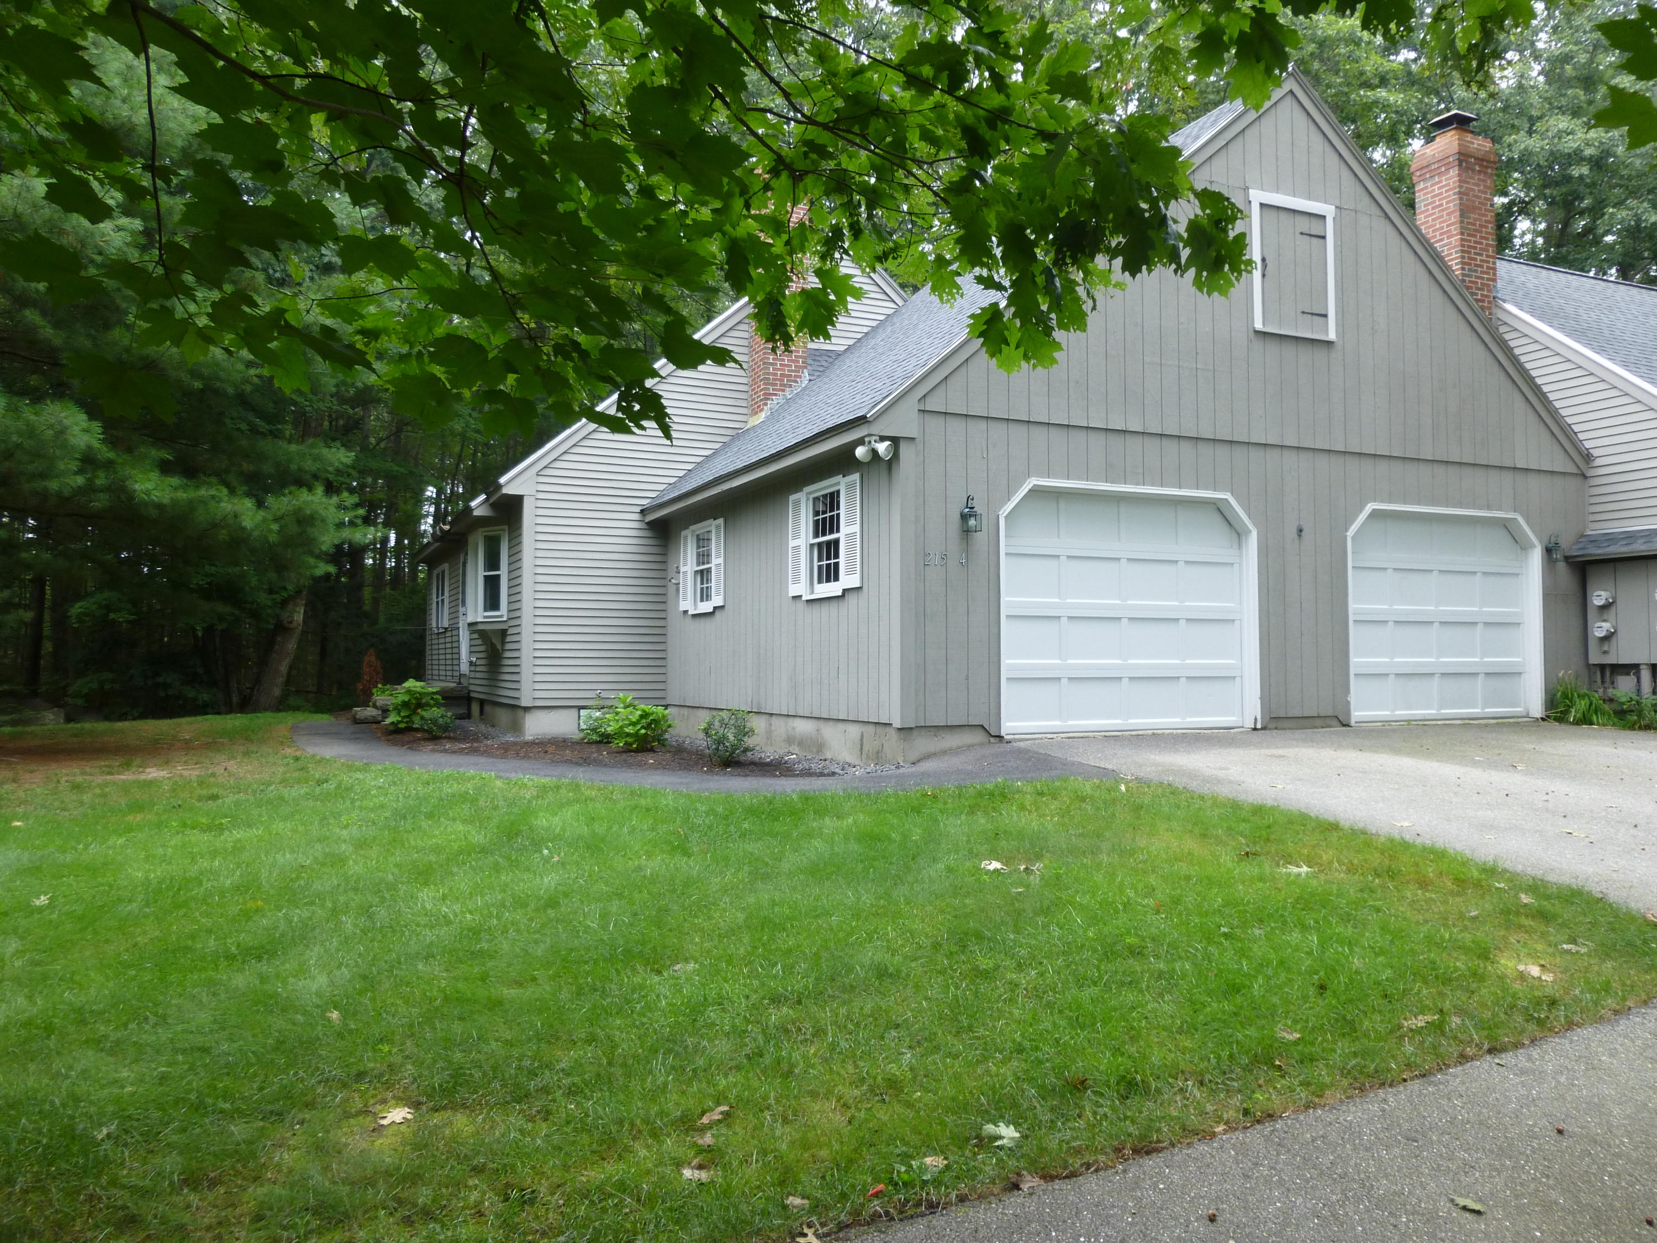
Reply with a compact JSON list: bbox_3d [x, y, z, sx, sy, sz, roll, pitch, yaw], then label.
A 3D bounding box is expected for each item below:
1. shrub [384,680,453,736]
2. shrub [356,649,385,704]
[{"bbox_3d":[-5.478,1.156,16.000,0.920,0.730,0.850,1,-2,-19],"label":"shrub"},{"bbox_3d":[-8.222,1.007,21.500,0.480,1.050,0.480,1,-2,-21],"label":"shrub"}]

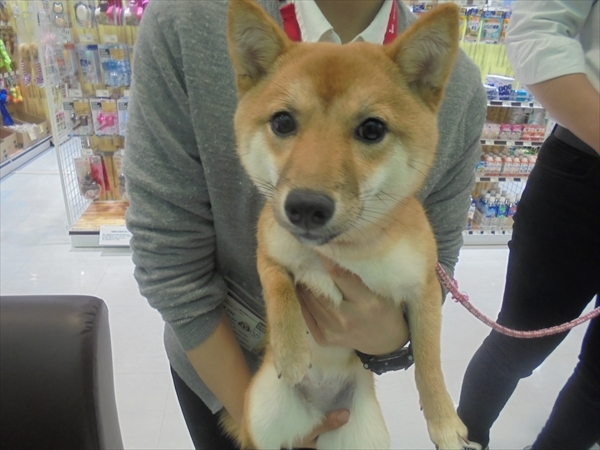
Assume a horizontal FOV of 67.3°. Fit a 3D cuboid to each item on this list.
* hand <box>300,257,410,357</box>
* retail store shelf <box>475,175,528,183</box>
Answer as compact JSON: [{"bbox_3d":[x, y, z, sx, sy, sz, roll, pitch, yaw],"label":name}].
[{"bbox_3d":[0.054,0.085,0.460,0.140,0.085,0.065,30,3,14],"label":"hand"},{"bbox_3d":[0.964,-0.364,2.948,0.900,0.040,0.460,0,23,-8],"label":"retail store shelf"}]

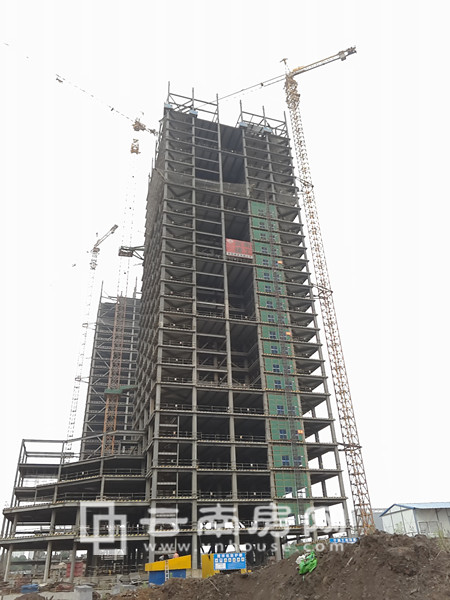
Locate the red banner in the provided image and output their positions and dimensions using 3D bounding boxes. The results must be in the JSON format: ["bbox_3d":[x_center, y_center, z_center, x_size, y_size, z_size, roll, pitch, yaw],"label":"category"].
[{"bbox_3d":[3.531,-12.142,127.386,6.480,4.790,0.100,7,-31,-16],"label":"red banner"}]

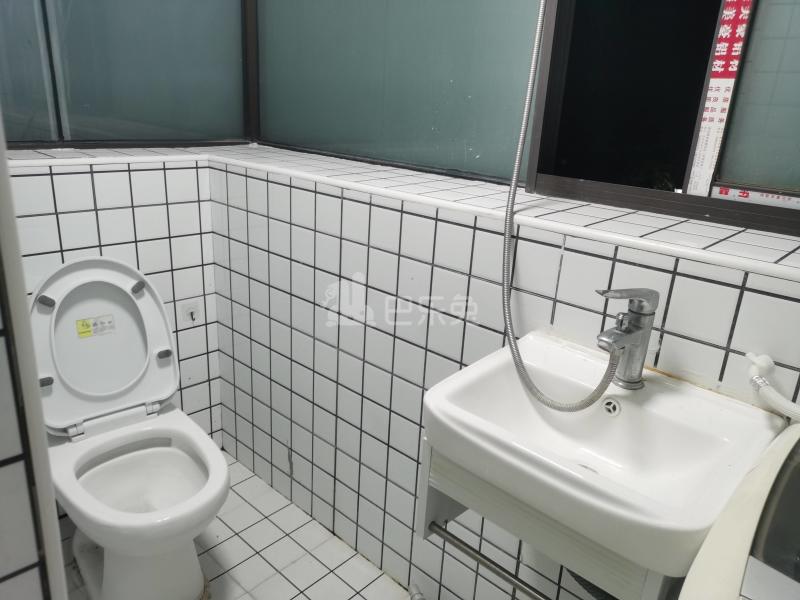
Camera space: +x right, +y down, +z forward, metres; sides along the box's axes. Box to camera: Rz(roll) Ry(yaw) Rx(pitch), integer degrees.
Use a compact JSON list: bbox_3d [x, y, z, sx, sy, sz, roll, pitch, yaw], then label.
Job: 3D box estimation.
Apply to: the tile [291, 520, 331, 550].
[{"bbox_3d":[-0.260,0.696,1.833,0.099,0.010,0.099,19,25,39],"label":"tile"}]

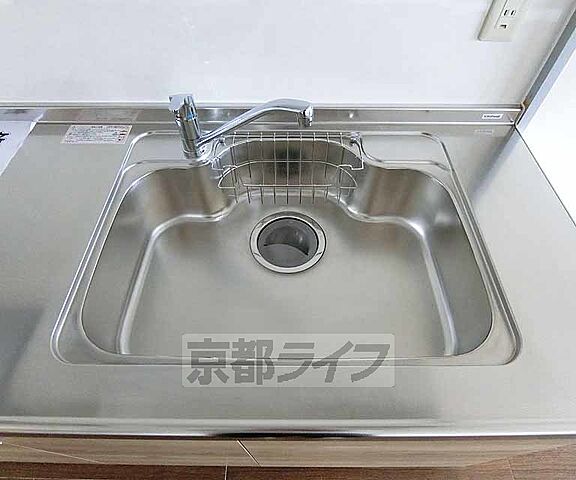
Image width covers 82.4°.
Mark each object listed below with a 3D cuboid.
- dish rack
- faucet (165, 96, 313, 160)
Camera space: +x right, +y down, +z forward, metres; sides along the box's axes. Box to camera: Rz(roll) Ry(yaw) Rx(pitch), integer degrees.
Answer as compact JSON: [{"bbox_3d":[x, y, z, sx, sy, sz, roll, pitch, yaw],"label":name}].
[{"bbox_3d":[0.001,-0.163,0.770,0.315,0.116,0.117,0,54,0],"label":"dish rack"},{"bbox_3d":[-0.088,-0.217,0.658,0.276,0.130,0.055,7,54,5],"label":"faucet"}]

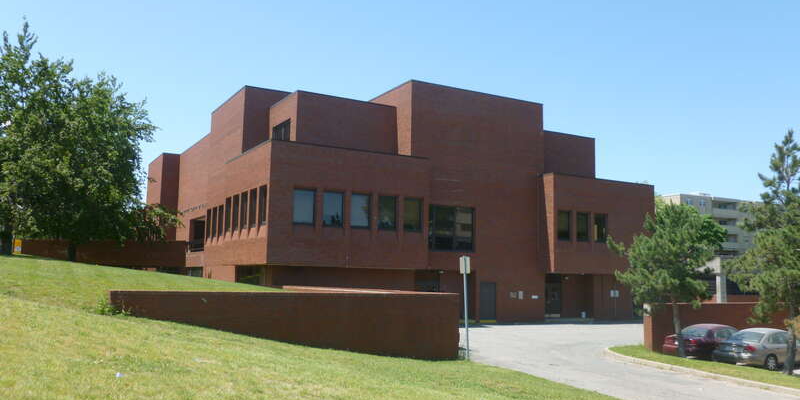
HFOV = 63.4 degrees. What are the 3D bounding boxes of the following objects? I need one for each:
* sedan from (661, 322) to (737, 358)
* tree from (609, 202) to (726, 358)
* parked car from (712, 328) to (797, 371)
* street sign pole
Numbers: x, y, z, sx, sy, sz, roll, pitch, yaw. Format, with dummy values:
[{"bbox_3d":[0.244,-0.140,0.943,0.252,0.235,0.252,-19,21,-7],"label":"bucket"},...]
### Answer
[{"bbox_3d":[13.194,5.987,27.370,4.650,1.430,1.780,5,-8,-34],"label":"sedan"},{"bbox_3d":[10.358,3.076,25.345,4.300,6.005,4.200,1,-7,0],"label":"tree"},{"bbox_3d":[14.128,5.703,24.952,4.750,1.460,1.800,5,-8,-34],"label":"parked car"},{"bbox_3d":[1.766,2.841,17.154,0.310,2.689,0.080,5,-8,-30],"label":"street sign pole"}]

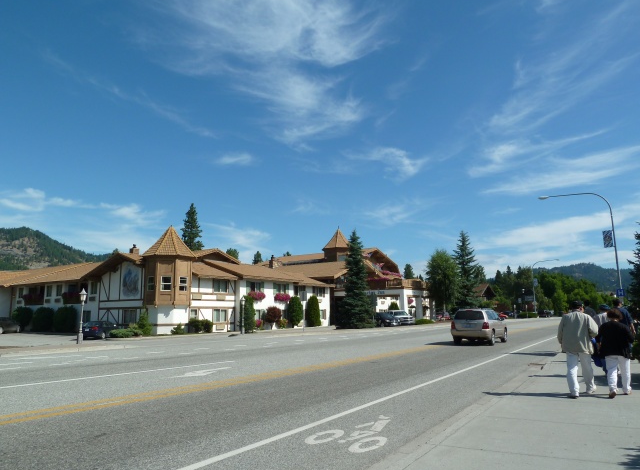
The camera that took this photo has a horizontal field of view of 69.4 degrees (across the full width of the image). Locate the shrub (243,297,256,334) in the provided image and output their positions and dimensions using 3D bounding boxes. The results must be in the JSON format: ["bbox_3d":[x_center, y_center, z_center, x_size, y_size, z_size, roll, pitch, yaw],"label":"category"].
[{"bbox_3d":[-6.151,6.984,40.500,1.150,3.300,1.150,-1,-9,0],"label":"shrub"}]

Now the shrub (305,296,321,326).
[{"bbox_3d":[-0.856,8.615,52.097,1.800,3.560,1.800,0,-10,0],"label":"shrub"}]

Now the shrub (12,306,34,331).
[{"bbox_3d":[-29.091,8.247,45.515,2.200,2.580,2.100,-7,-11,33],"label":"shrub"}]

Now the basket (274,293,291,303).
[{"bbox_3d":[-4.000,6.730,49.300,0.850,0.900,2.200,-7,-12,31],"label":"basket"}]

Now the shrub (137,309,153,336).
[{"bbox_3d":[-15.259,7.647,40.300,1.350,2.300,1.350,-7,-12,31],"label":"shrub"}]

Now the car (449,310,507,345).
[{"bbox_3d":[8.360,4.760,24.060,1.830,1.720,4.690,-7,-11,31],"label":"car"}]

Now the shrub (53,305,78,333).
[{"bbox_3d":[-25.004,8.289,45.500,2.350,2.650,2.300,-7,-11,32],"label":"shrub"}]

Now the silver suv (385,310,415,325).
[{"bbox_3d":[9.940,10.576,59.010,1.980,1.850,5.500,2,-10,-21],"label":"silver suv"}]

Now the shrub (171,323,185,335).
[{"bbox_3d":[-11.870,7.872,38.500,1.100,1.000,1.100,-7,-11,32],"label":"shrub"}]

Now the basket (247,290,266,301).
[{"bbox_3d":[-6.280,6.061,46.000,0.850,0.950,2.200,-7,-12,31],"label":"basket"}]

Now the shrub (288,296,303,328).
[{"bbox_3d":[-2.539,8.059,48.500,1.600,3.350,1.600,-1,-9,0],"label":"shrub"}]

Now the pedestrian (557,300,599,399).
[{"bbox_3d":[4.971,2.178,8.947,0.720,1.760,0.480,-7,-11,33],"label":"pedestrian"}]

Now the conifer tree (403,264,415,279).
[{"bbox_3d":[19.203,12.320,101.020,3.200,12.230,3.200,-7,-11,33],"label":"conifer tree"}]

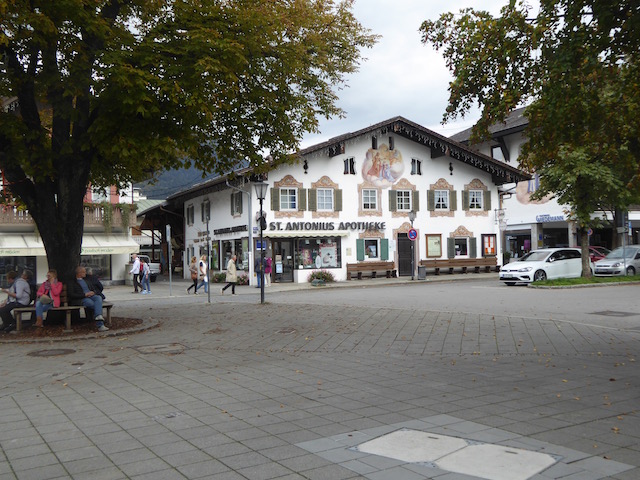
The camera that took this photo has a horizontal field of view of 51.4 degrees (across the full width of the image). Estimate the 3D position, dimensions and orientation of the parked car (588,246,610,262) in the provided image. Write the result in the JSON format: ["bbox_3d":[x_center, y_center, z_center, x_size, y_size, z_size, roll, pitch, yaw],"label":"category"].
[{"bbox_3d":[14.500,1.105,34.900,1.780,1.500,4.150,0,-2,-37],"label":"parked car"}]

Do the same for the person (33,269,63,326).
[{"bbox_3d":[-6.024,1.310,14.850,0.520,1.300,0.700,-2,-1,19],"label":"person"}]

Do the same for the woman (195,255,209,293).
[{"bbox_3d":[-5.097,1.475,28.700,0.600,1.650,0.500,-1,-1,-16],"label":"woman"}]

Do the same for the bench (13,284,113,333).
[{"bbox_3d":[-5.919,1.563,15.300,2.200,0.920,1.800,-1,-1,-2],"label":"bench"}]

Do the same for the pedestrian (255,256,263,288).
[{"bbox_3d":[-2.849,1.456,32.200,0.520,1.740,0.360,-1,-1,-12],"label":"pedestrian"}]

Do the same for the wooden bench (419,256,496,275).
[{"bbox_3d":[7.713,1.443,36.800,5.200,0.930,0.600,-1,-1,-23],"label":"wooden bench"}]

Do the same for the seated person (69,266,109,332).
[{"bbox_3d":[-5.084,1.301,14.650,0.850,1.360,0.560,-2,-1,34],"label":"seated person"}]

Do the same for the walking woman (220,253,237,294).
[{"bbox_3d":[-3.807,1.498,28.000,0.700,1.700,0.500,-1,-1,-18],"label":"walking woman"}]

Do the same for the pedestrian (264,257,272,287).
[{"bbox_3d":[-2.538,1.552,32.800,0.520,1.550,0.420,-1,-1,-9],"label":"pedestrian"}]

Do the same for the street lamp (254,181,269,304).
[{"bbox_3d":[-1.777,0.077,20.500,0.460,3.810,0.460,-1,-1,-22],"label":"street lamp"}]

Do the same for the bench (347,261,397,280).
[{"bbox_3d":[2.755,1.653,35.600,2.900,0.880,0.650,-1,-1,-22],"label":"bench"}]

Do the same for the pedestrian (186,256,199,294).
[{"bbox_3d":[-5.351,1.519,28.000,0.550,1.630,0.470,-1,-1,-18],"label":"pedestrian"}]

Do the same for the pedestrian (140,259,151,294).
[{"bbox_3d":[-7.403,1.574,28.400,0.480,1.530,0.450,0,-2,-28],"label":"pedestrian"}]

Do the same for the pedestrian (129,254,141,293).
[{"bbox_3d":[-8.199,1.494,29.500,0.620,1.720,0.520,-1,-1,-16],"label":"pedestrian"}]

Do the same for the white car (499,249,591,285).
[{"bbox_3d":[9.350,1.080,27.500,4.260,1.460,1.800,-1,-1,-28],"label":"white car"}]

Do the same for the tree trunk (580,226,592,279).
[{"bbox_3d":[10.610,0.438,26.500,0.420,2.150,0.420,-1,-1,0],"label":"tree trunk"}]

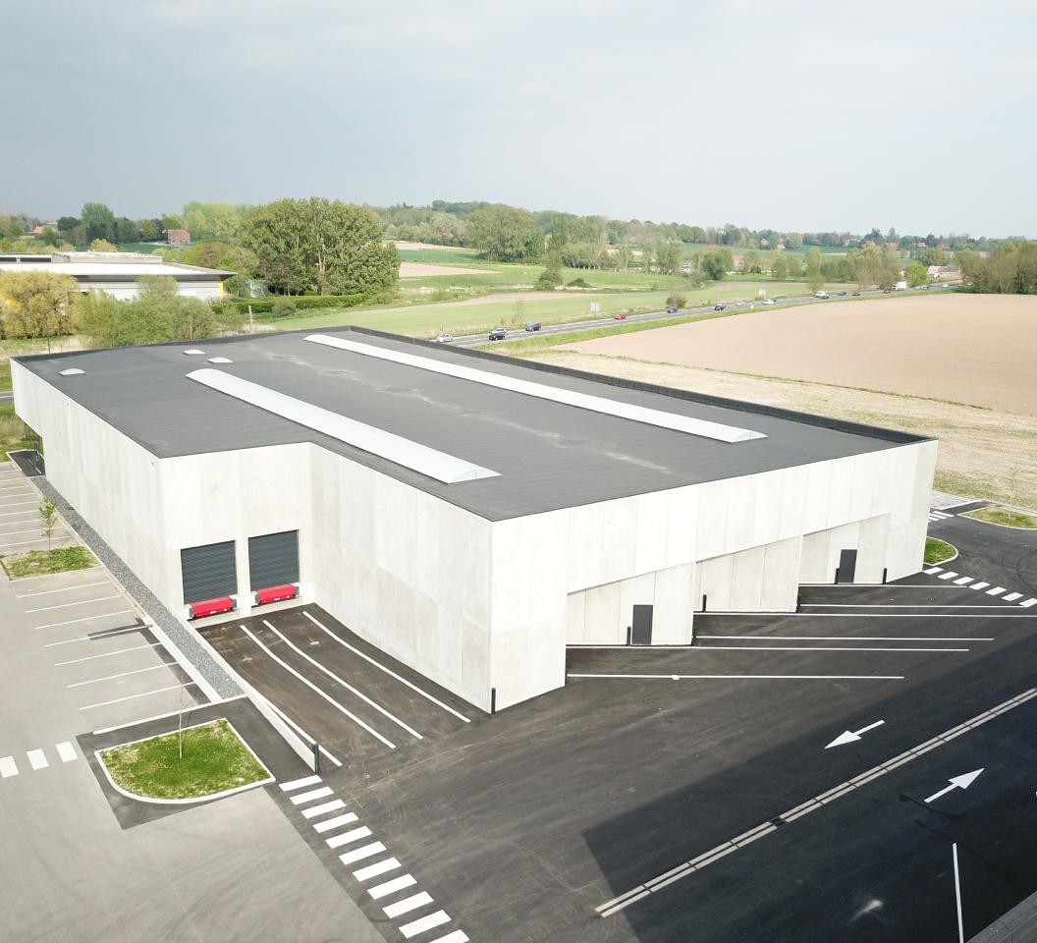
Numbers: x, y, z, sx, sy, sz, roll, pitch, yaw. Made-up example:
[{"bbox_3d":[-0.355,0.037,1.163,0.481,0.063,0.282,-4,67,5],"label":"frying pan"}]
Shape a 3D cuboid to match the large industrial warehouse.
[{"bbox_3d":[-14.448,-3.306,77.151,40.000,8.700,79.540,-9,17,-34],"label":"large industrial warehouse"}]

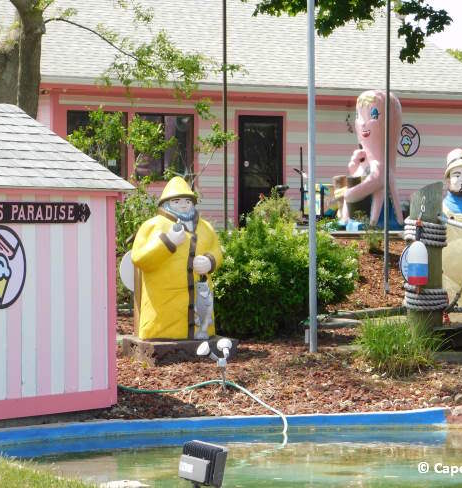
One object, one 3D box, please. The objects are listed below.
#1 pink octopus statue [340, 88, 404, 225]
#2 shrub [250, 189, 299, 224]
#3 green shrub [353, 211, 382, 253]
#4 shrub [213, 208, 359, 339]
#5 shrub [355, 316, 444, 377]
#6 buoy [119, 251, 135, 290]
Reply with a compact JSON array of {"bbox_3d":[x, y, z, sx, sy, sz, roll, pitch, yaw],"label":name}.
[{"bbox_3d":[2.434,-1.488,43.300,1.000,2.374,1.000,0,1,38],"label":"pink octopus statue"},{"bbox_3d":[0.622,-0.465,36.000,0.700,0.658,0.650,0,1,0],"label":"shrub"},{"bbox_3d":[1.979,-0.181,36.500,0.430,0.609,0.420,0,1,0],"label":"green shrub"},{"bbox_3d":[0.540,0.304,25.900,1.520,1.338,1.400,0,1,0],"label":"shrub"},{"bbox_3d":[1.540,0.937,23.000,0.800,0.548,0.700,0,1,0],"label":"shrub"},{"bbox_3d":[-0.865,0.264,24.600,0.400,0.420,0.360,0,1,0],"label":"buoy"}]

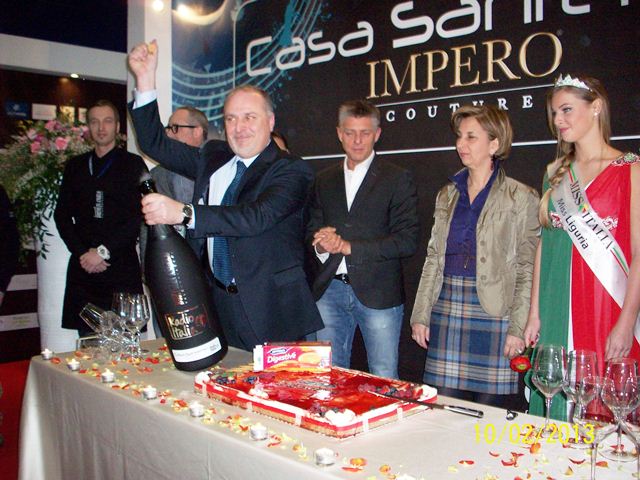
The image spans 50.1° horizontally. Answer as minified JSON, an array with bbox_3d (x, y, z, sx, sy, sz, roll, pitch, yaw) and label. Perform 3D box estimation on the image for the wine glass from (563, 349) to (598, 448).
[{"bbox_3d":[0.603,0.367,1.577,0.083,0.213,0.083,0,4,0],"label":"wine glass"}]

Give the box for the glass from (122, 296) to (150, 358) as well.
[{"bbox_3d":[-0.663,0.310,2.470,0.085,0.213,0.085,0,4,0],"label":"glass"}]

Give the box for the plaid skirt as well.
[{"bbox_3d":[0.541,0.338,2.470,0.335,0.425,0.255,2,4,22],"label":"plaid skirt"}]

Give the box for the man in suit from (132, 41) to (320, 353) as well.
[{"bbox_3d":[-0.350,0.233,2.570,0.600,1.920,0.550,3,4,35],"label":"man in suit"}]

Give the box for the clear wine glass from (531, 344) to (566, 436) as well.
[{"bbox_3d":[0.553,0.362,1.655,0.083,0.210,0.083,0,4,0],"label":"clear wine glass"}]

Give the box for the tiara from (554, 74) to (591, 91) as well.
[{"bbox_3d":[0.852,-0.528,2.300,0.068,0.045,0.132,-3,5,-43],"label":"tiara"}]

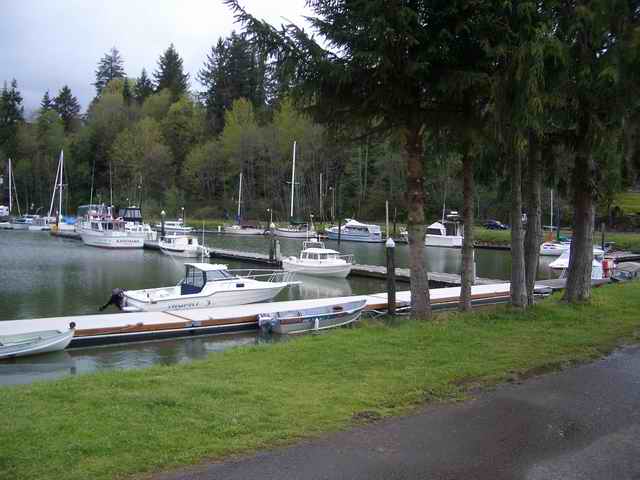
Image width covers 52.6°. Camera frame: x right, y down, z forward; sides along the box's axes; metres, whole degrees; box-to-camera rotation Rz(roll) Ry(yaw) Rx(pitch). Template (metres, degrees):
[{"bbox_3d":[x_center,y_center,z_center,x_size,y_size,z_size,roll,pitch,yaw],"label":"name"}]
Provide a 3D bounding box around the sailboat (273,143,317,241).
[{"bbox_3d":[-3.097,-6.087,81.795,2.600,12.500,7.800,-3,4,-44],"label":"sailboat"}]

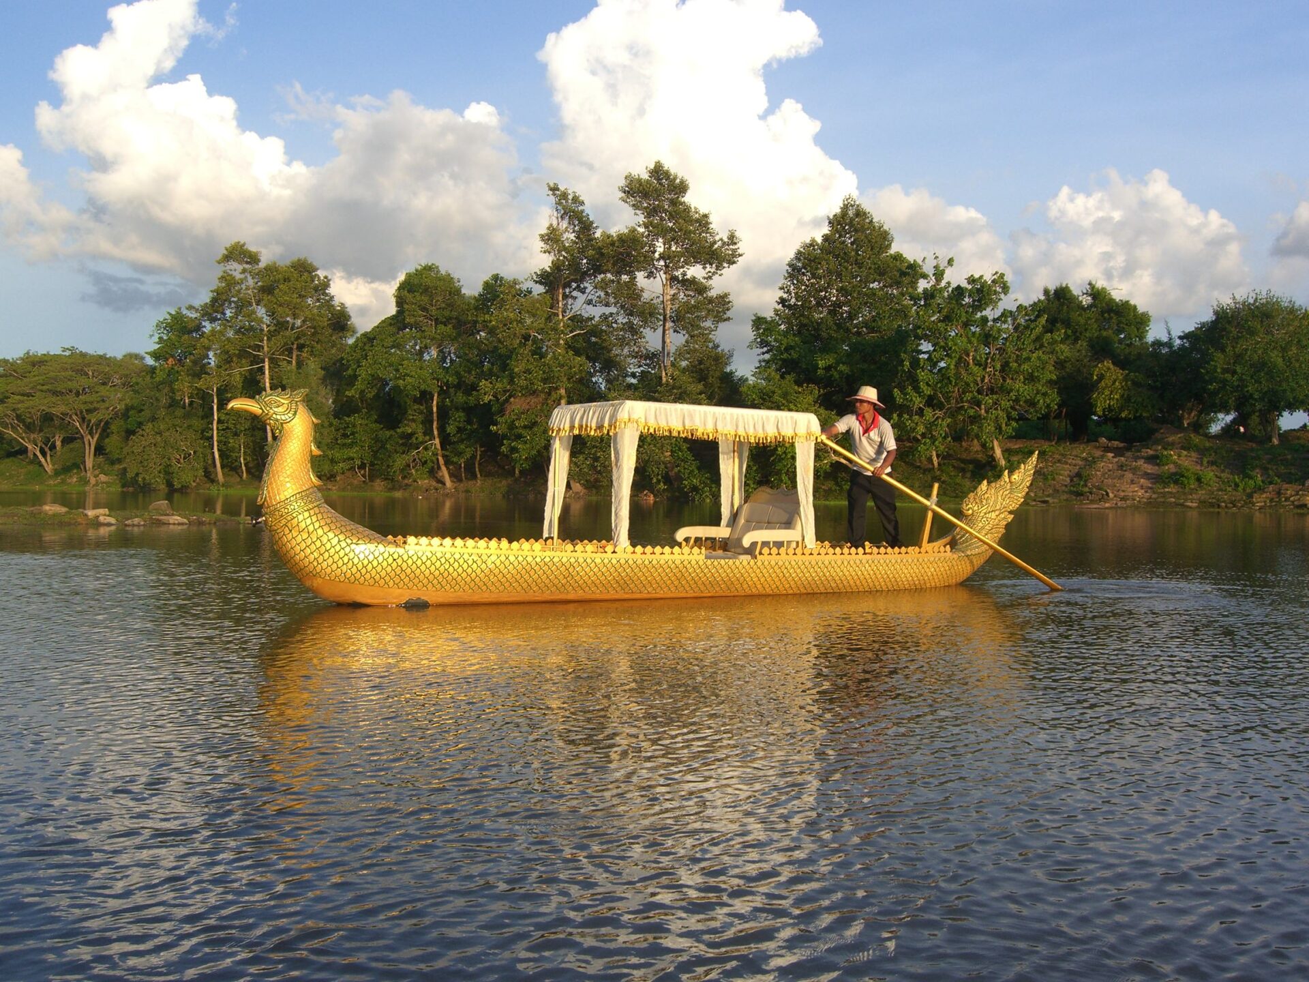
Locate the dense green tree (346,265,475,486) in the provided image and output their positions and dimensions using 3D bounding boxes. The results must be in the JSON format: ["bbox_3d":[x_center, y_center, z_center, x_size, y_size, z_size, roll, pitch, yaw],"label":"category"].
[{"bbox_3d":[-11.373,-5.388,67.000,5.830,10.250,5.830,1,1,-10],"label":"dense green tree"}]

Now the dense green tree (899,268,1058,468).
[{"bbox_3d":[14.641,-5.551,65.000,7.000,9.020,7.000,1,1,13],"label":"dense green tree"}]

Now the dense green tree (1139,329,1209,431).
[{"bbox_3d":[27.302,-5.765,75.000,4.040,5.390,4.040,1,1,20],"label":"dense green tree"}]

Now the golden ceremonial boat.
[{"bbox_3d":[0.480,0.143,13.150,8.750,1.820,1.400,1,1,-33],"label":"golden ceremonial boat"}]

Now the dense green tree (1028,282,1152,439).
[{"bbox_3d":[21.701,-6.482,72.000,6.260,7.890,6.260,1,1,17],"label":"dense green tree"}]

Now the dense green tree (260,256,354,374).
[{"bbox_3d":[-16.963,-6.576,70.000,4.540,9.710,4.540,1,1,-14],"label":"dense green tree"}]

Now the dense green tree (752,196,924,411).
[{"bbox_3d":[8.967,-7.921,70.000,8.170,12.900,8.170,1,1,7],"label":"dense green tree"}]

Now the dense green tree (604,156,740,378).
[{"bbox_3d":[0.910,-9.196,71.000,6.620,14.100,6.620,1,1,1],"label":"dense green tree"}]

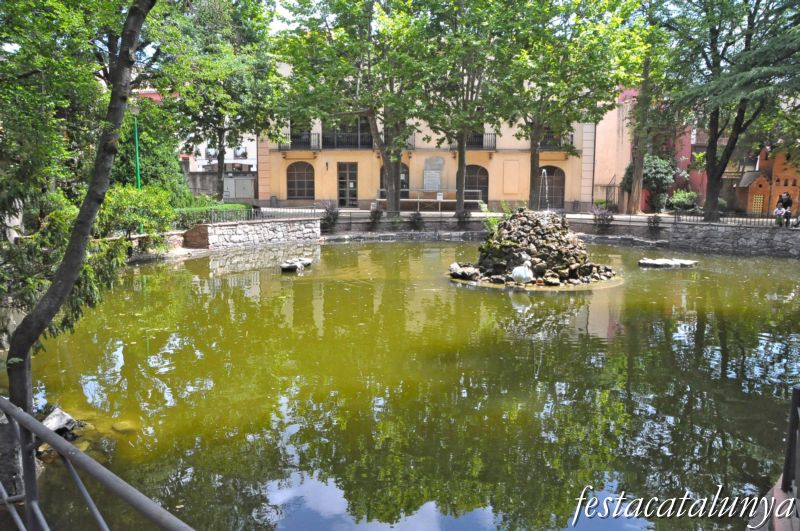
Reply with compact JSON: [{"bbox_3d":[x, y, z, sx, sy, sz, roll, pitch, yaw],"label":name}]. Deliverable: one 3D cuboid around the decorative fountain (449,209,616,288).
[{"bbox_3d":[3.264,-0.558,14.811,4.100,1.680,4.000,2,8,12],"label":"decorative fountain"}]

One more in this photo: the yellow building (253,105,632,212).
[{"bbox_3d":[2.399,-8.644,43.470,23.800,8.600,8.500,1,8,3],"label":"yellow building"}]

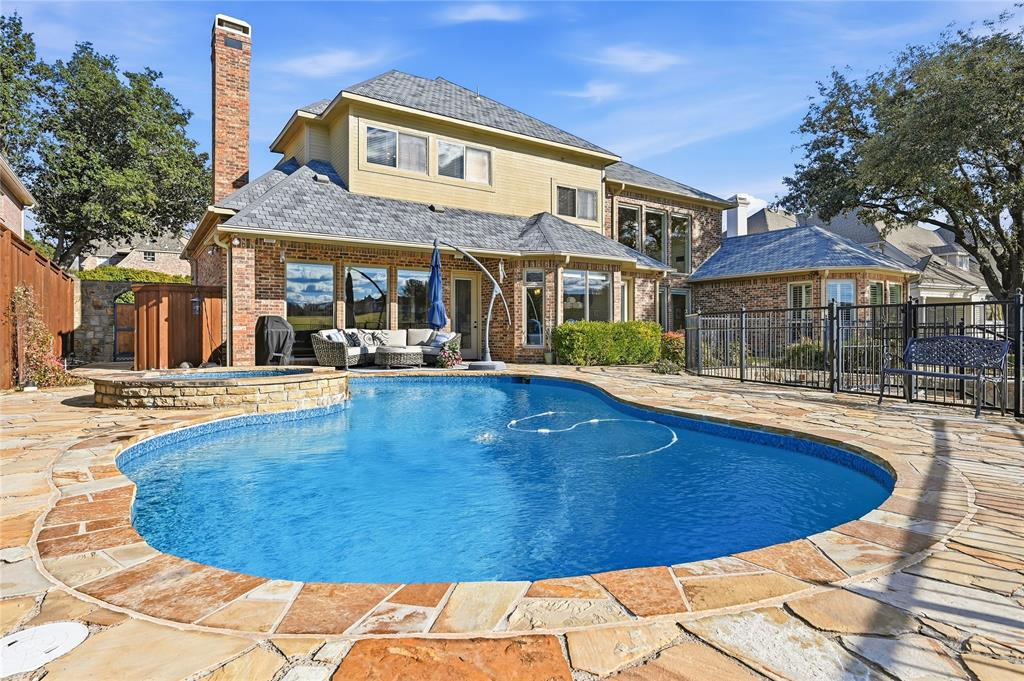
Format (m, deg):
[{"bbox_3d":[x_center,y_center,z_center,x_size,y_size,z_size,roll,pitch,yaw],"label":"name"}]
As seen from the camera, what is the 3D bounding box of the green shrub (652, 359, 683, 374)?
[{"bbox_3d":[3.427,0.573,11.900,0.640,0.340,0.560,0,1,16],"label":"green shrub"}]

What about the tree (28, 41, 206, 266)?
[{"bbox_3d":[-16.500,-5.885,22.700,6.800,12.900,6.800,-1,1,-36],"label":"tree"}]

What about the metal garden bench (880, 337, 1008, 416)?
[{"bbox_3d":[5.175,0.398,6.523,0.580,0.880,1.170,-1,1,-17],"label":"metal garden bench"}]

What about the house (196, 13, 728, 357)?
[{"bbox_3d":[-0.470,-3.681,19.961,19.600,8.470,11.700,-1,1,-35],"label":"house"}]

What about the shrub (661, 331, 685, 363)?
[{"bbox_3d":[3.978,0.209,13.300,0.680,0.940,0.680,0,1,17],"label":"shrub"}]

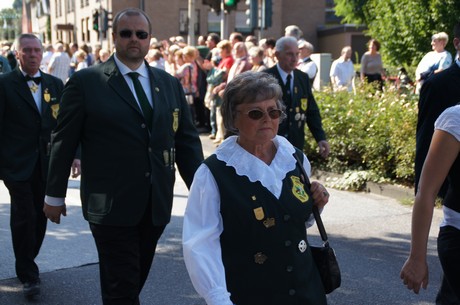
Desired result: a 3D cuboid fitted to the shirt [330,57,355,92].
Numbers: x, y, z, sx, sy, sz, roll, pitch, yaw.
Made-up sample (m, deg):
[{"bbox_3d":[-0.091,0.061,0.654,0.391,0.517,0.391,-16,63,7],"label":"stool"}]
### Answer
[{"bbox_3d":[2.046,-1.400,17.400,0.500,0.690,0.340,-6,8,-44],"label":"shirt"}]

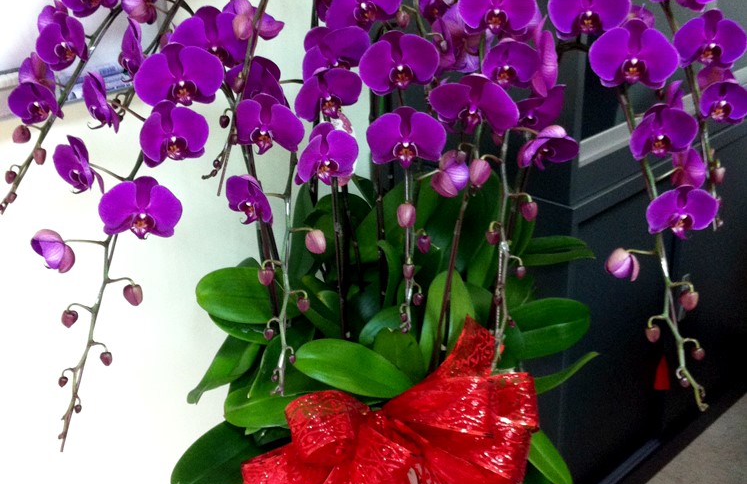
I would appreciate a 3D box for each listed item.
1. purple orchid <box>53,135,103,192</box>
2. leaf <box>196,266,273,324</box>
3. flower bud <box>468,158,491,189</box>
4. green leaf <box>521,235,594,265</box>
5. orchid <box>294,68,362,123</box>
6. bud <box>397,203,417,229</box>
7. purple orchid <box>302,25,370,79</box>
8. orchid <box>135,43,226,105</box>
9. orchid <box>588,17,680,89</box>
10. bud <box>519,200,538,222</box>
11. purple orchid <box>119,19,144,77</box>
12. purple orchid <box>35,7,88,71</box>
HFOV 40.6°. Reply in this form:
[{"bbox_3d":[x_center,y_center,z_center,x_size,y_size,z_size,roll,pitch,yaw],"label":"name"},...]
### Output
[{"bbox_3d":[-0.331,-0.089,1.130,0.078,0.064,0.035,21,33,40],"label":"purple orchid"},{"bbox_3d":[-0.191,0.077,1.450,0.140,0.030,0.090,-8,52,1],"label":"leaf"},{"bbox_3d":[0.124,-0.080,1.180,0.026,0.034,0.026,-1,22,1],"label":"flower bud"},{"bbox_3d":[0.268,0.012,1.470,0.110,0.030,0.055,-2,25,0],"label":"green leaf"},{"bbox_3d":[-0.056,-0.183,1.260,0.086,0.073,0.042,-6,25,3],"label":"orchid"},{"bbox_3d":[0.037,-0.030,1.150,0.022,0.026,0.022,-2,25,0],"label":"bud"},{"bbox_3d":[-0.047,-0.240,1.280,0.086,0.074,0.042,-21,27,1],"label":"purple orchid"},{"bbox_3d":[-0.227,-0.196,1.180,0.102,0.072,0.043,-8,27,-9],"label":"orchid"},{"bbox_3d":[0.297,-0.216,1.150,0.102,0.078,0.040,4,24,14],"label":"orchid"},{"bbox_3d":[0.173,-0.034,1.130,0.021,0.022,0.021,-2,25,0],"label":"bud"},{"bbox_3d":[-0.288,-0.230,1.200,0.040,0.072,0.085,-11,31,-19],"label":"purple orchid"},{"bbox_3d":[-0.389,-0.254,1.260,0.076,0.074,0.042,-8,25,-33],"label":"purple orchid"}]

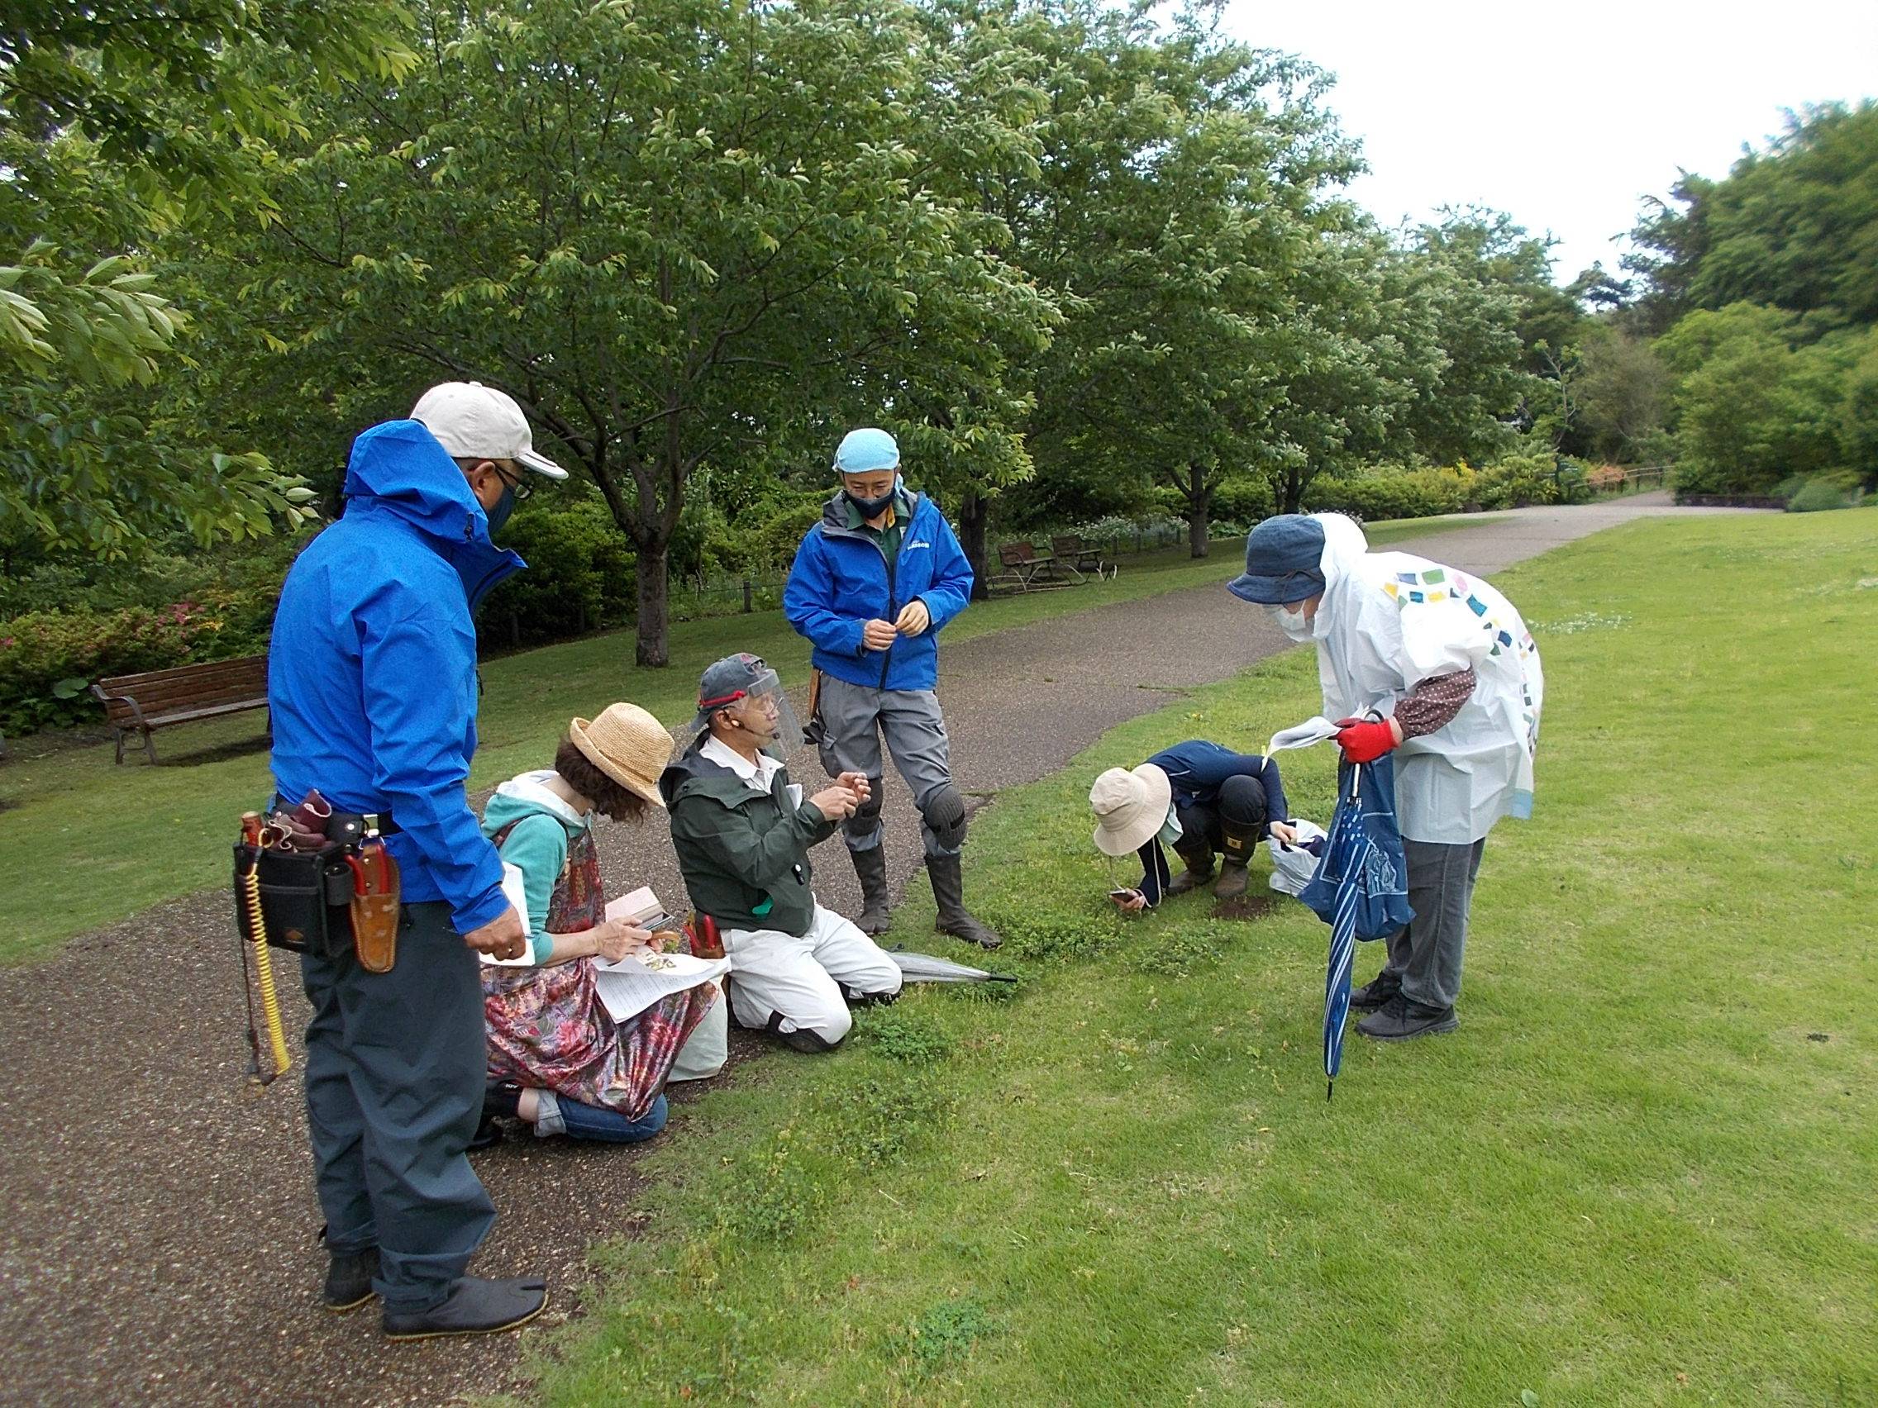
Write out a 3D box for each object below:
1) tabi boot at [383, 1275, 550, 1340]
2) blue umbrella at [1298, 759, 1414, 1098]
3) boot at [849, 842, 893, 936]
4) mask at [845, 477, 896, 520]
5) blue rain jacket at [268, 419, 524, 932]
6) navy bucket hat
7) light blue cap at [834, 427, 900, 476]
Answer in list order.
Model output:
[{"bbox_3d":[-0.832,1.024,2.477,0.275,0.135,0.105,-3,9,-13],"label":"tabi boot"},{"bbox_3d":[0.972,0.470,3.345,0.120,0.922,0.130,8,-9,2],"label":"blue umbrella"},{"bbox_3d":[-0.228,0.634,4.820,0.110,0.300,0.270,1,9,13],"label":"boot"},{"bbox_3d":[-0.214,-0.645,4.420,0.160,0.125,0.100,0,29,0],"label":"mask"},{"bbox_3d":[-0.954,-0.058,2.481,0.440,0.870,0.540,-5,10,-31],"label":"blue rain jacket"},{"bbox_3d":[0.918,-0.385,3.790,0.300,0.195,0.270,-12,11,-10],"label":"navy bucket hat"},{"bbox_3d":[-0.227,-0.810,4.510,0.195,0.155,0.220,0,24,0],"label":"light blue cap"}]

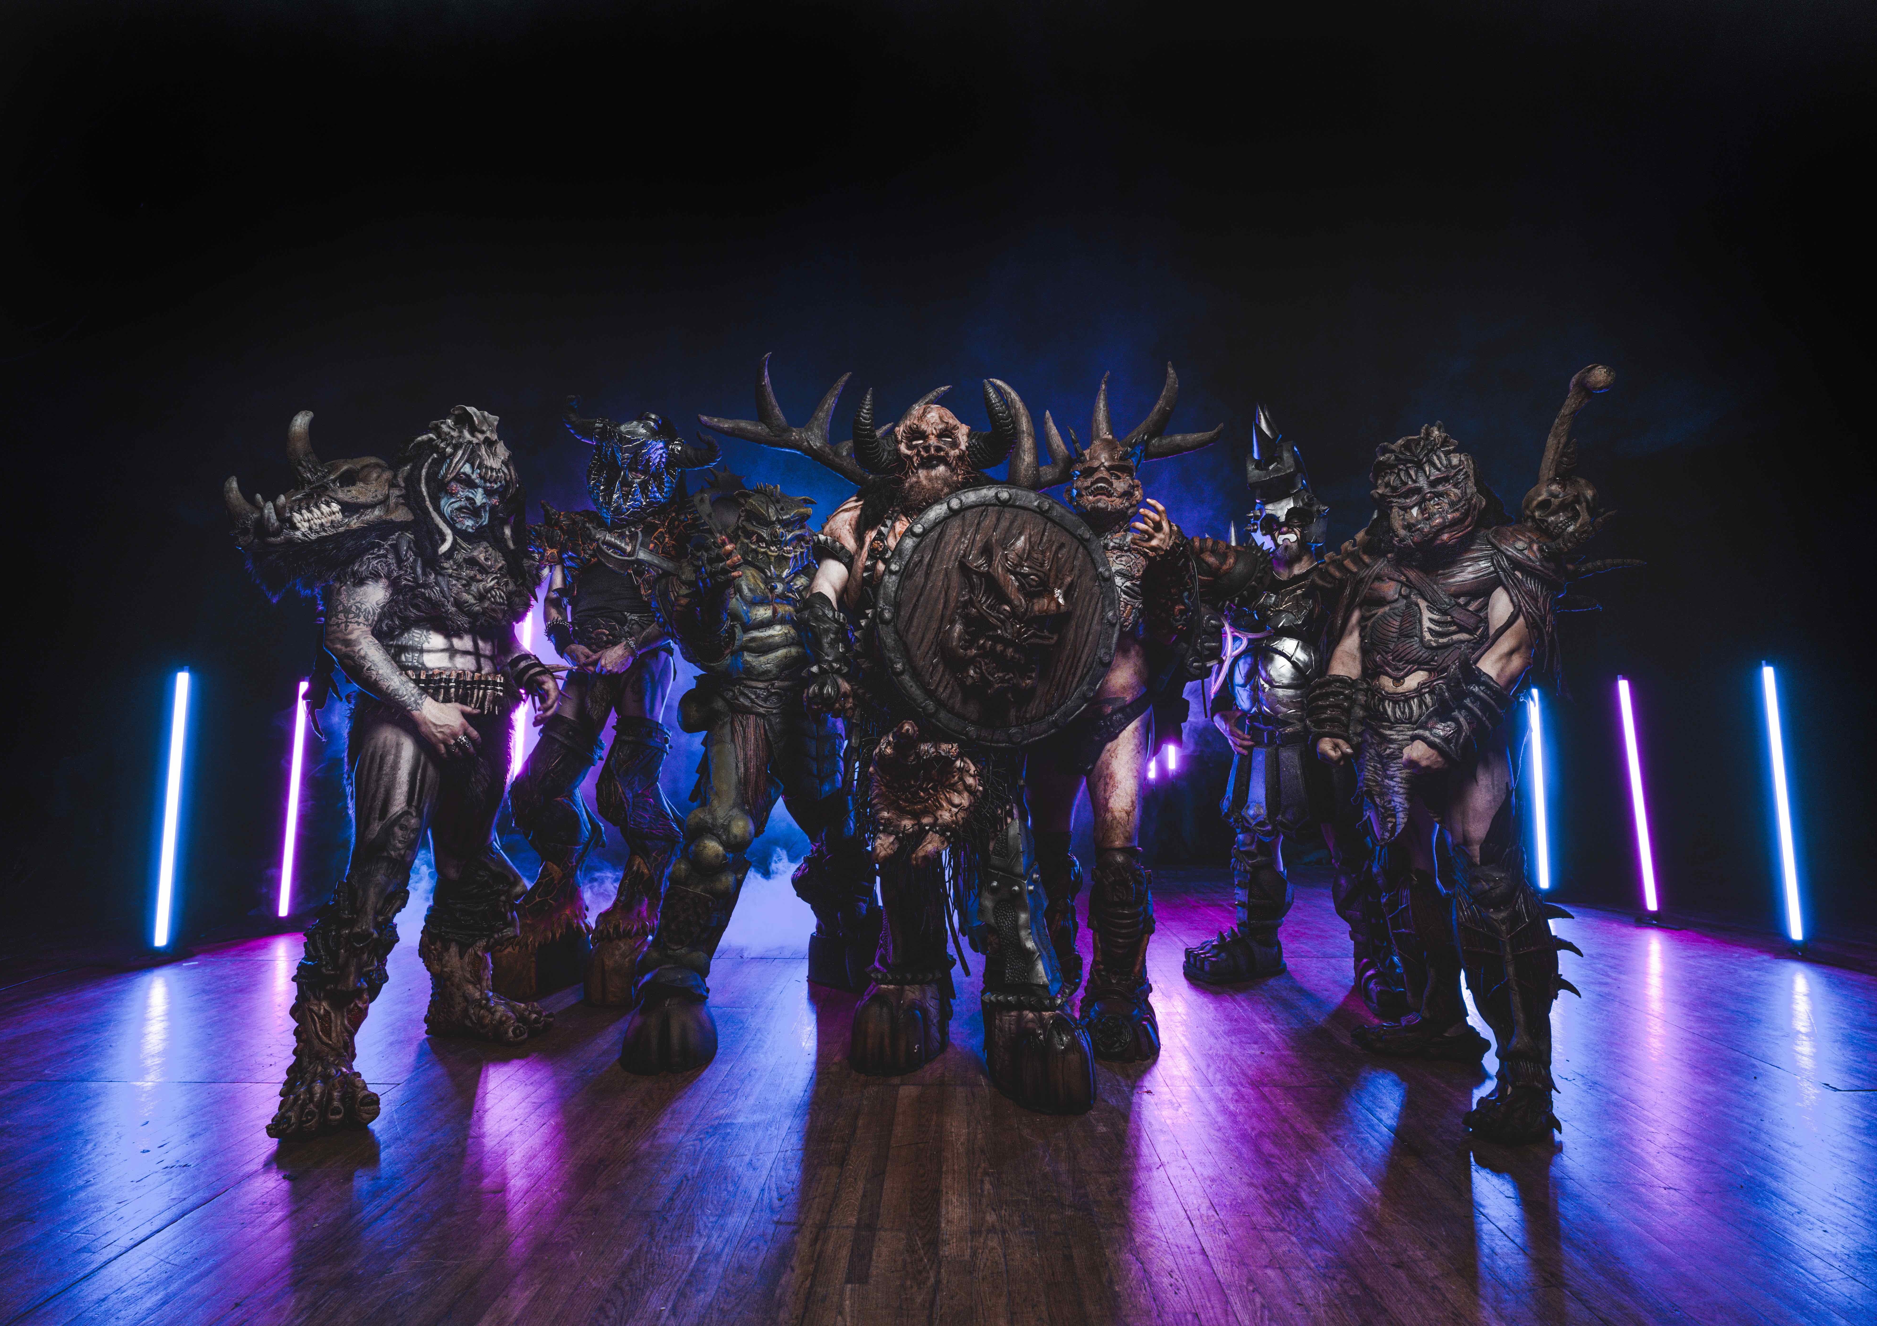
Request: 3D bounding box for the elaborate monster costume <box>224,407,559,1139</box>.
[{"bbox_3d":[-1.576,0.192,2.382,0.949,1.925,0.801,3,-7,-27],"label":"elaborate monster costume"}]

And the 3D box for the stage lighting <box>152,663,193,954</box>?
[{"bbox_3d":[-3.408,0.638,3.685,0.050,1.235,0.050,-1,-6,0],"label":"stage lighting"}]

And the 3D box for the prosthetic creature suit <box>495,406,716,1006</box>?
[{"bbox_3d":[-1.229,0.104,3.166,0.707,2.267,0.596,1,-6,-6],"label":"prosthetic creature suit"}]

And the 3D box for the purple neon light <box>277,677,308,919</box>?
[{"bbox_3d":[-3.406,0.705,4.380,0.050,1.258,0.050,0,-6,0],"label":"purple neon light"}]

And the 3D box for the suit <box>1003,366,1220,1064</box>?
[{"bbox_3d":[0.601,0.076,2.769,0.735,2.237,0.529,-1,-6,6],"label":"suit"}]

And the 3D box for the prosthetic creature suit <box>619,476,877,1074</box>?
[{"bbox_3d":[-0.597,0.305,2.913,0.936,1.813,0.878,2,-6,-14],"label":"prosthetic creature suit"}]

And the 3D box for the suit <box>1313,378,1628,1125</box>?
[{"bbox_3d":[1.530,0.124,2.319,0.824,2.045,0.723,-4,-7,30],"label":"suit"}]

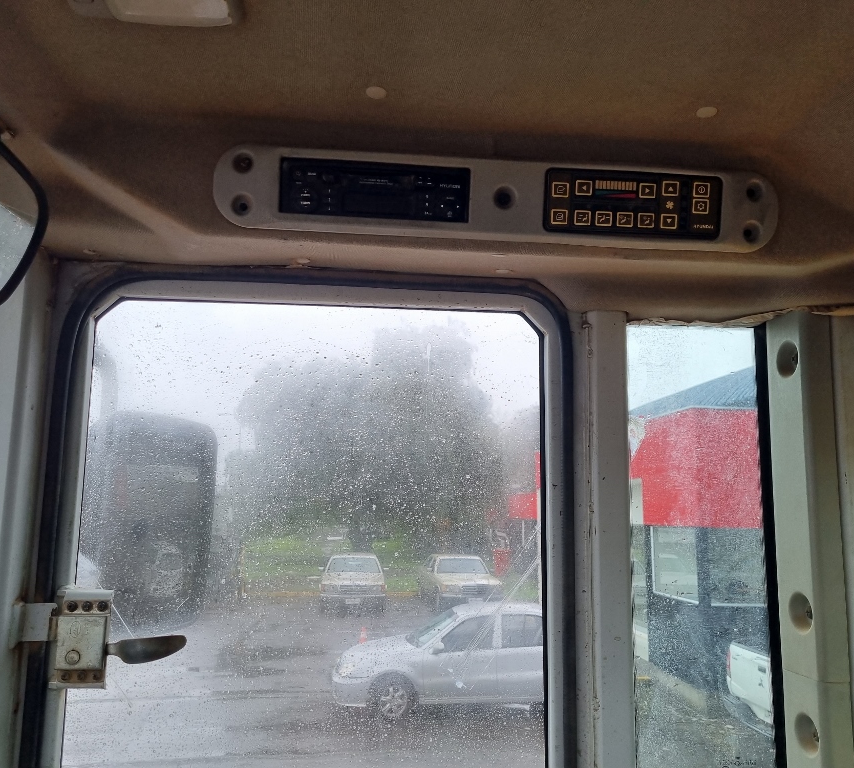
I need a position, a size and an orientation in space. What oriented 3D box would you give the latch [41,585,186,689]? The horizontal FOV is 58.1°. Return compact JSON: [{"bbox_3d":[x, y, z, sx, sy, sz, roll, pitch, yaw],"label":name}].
[{"bbox_3d":[-0.296,0.243,0.736,0.131,0.091,0.045,1,-8,-6],"label":"latch"}]

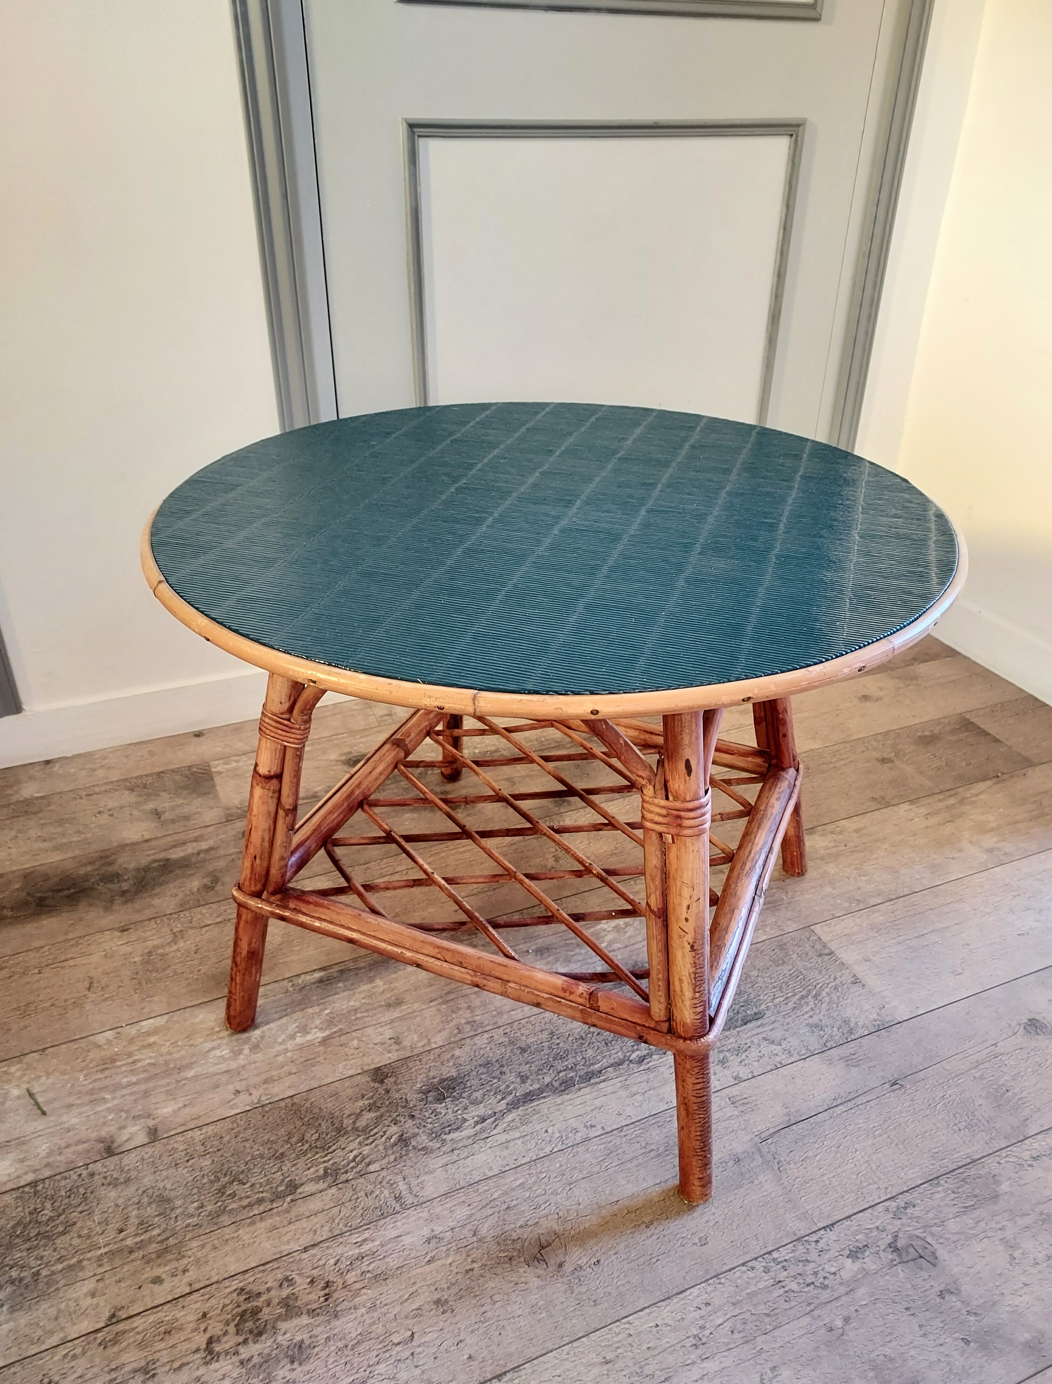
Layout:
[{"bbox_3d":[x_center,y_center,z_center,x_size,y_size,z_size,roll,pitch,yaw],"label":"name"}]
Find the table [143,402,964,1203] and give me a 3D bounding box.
[{"bbox_3d":[0.021,0.057,1.017,0.709,0.541,0.709,13,33,19],"label":"table"}]

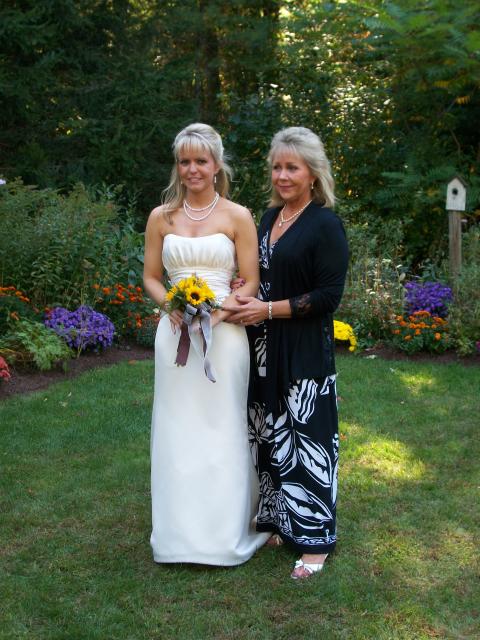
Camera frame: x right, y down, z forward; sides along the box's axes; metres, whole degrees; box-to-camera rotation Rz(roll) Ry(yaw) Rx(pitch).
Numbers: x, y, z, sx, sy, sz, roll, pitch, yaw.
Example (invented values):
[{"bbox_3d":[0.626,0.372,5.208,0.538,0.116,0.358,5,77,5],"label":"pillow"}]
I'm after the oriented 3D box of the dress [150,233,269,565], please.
[{"bbox_3d":[-0.115,0.284,4.016,0.470,1.270,0.500,2,9,12],"label":"dress"}]

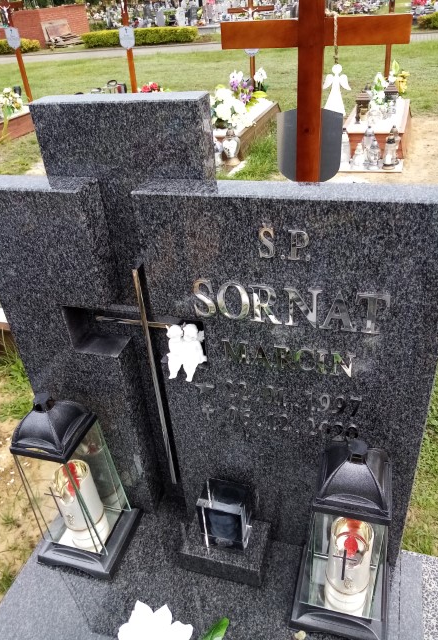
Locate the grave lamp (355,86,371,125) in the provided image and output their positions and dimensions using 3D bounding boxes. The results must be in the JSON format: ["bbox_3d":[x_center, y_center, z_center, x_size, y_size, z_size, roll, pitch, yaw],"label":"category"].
[{"bbox_3d":[1.403,-2.086,4.636,0.135,0.325,0.135,6,35,17],"label":"grave lamp"}]

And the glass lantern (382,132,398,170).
[{"bbox_3d":[1.444,-1.420,4.024,0.115,0.285,0.115,6,35,17],"label":"glass lantern"}]

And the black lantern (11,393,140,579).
[{"bbox_3d":[-0.310,0.321,1.009,0.180,0.443,0.171,6,35,16],"label":"black lantern"}]

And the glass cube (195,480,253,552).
[{"bbox_3d":[0.014,0.409,1.014,0.092,0.129,0.069,5,35,16],"label":"glass cube"}]

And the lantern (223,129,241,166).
[{"bbox_3d":[0.132,-1.643,4.523,0.145,0.310,0.145,6,35,17],"label":"lantern"}]

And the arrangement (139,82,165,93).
[{"bbox_3d":[-0.866,-3.017,6.409,0.320,0.270,0.280,6,35,17],"label":"arrangement"}]

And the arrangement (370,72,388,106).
[{"bbox_3d":[1.688,-2.397,5.032,0.180,0.340,0.180,6,35,17],"label":"arrangement"}]

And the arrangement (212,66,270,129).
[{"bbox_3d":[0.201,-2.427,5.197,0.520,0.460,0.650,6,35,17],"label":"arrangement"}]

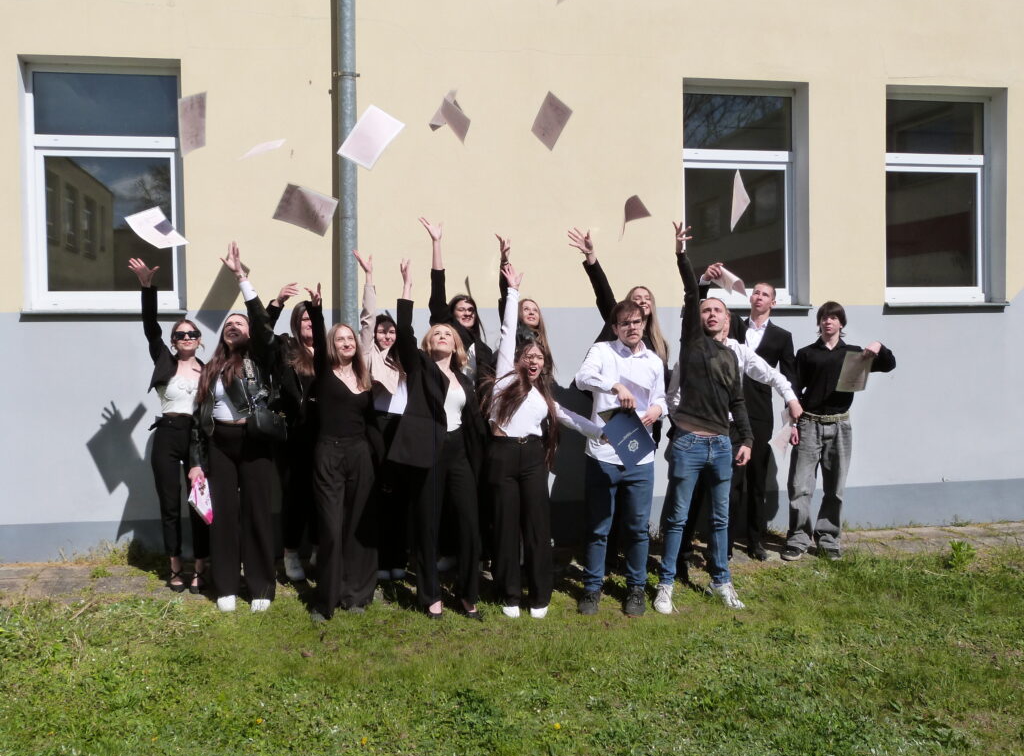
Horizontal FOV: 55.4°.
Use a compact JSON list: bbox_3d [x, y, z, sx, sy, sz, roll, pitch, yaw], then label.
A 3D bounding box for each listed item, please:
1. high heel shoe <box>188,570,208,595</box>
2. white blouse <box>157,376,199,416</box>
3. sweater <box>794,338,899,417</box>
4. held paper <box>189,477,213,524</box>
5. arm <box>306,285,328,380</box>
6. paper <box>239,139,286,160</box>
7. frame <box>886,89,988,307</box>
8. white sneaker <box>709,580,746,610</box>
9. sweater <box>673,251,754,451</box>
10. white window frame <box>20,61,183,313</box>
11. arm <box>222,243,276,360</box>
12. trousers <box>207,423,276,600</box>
[{"bbox_3d":[-1.975,1.284,6.130,0.090,0.120,0.220,-1,2,-9],"label":"high heel shoe"},{"bbox_3d":[-2.125,0.108,6.220,0.260,0.250,0.220,-1,3,-11],"label":"white blouse"},{"bbox_3d":[2.333,-0.010,6.830,0.700,0.530,0.340,-1,2,10],"label":"sweater"},{"bbox_3d":[-1.851,0.716,5.800,0.170,0.250,0.030,21,-41,-41],"label":"held paper"},{"bbox_3d":[-1.076,-0.252,5.400,0.130,0.560,0.220,-1,3,0],"label":"arm"},{"bbox_3d":[-1.342,-1.229,5.250,0.280,0.050,0.210,-18,21,-3],"label":"paper"},{"bbox_3d":[3.479,-1.480,8.122,1.060,1.730,0.110,-1,3,-10],"label":"frame"},{"bbox_3d":[1.257,1.255,5.691,0.105,0.125,0.290,-2,2,-25],"label":"white sneaker"},{"bbox_3d":[1.157,-0.159,5.660,0.450,1.110,0.330,-1,3,-9],"label":"sweater"},{"bbox_3d":[-2.946,-1.383,7.049,1.070,1.770,0.100,-1,2,-11],"label":"white window frame"},{"bbox_3d":[-1.554,-0.453,5.780,0.170,0.730,0.180,-14,6,-8],"label":"arm"},{"bbox_3d":[-1.615,0.797,5.830,0.380,1.020,0.280,-1,2,-7],"label":"trousers"}]

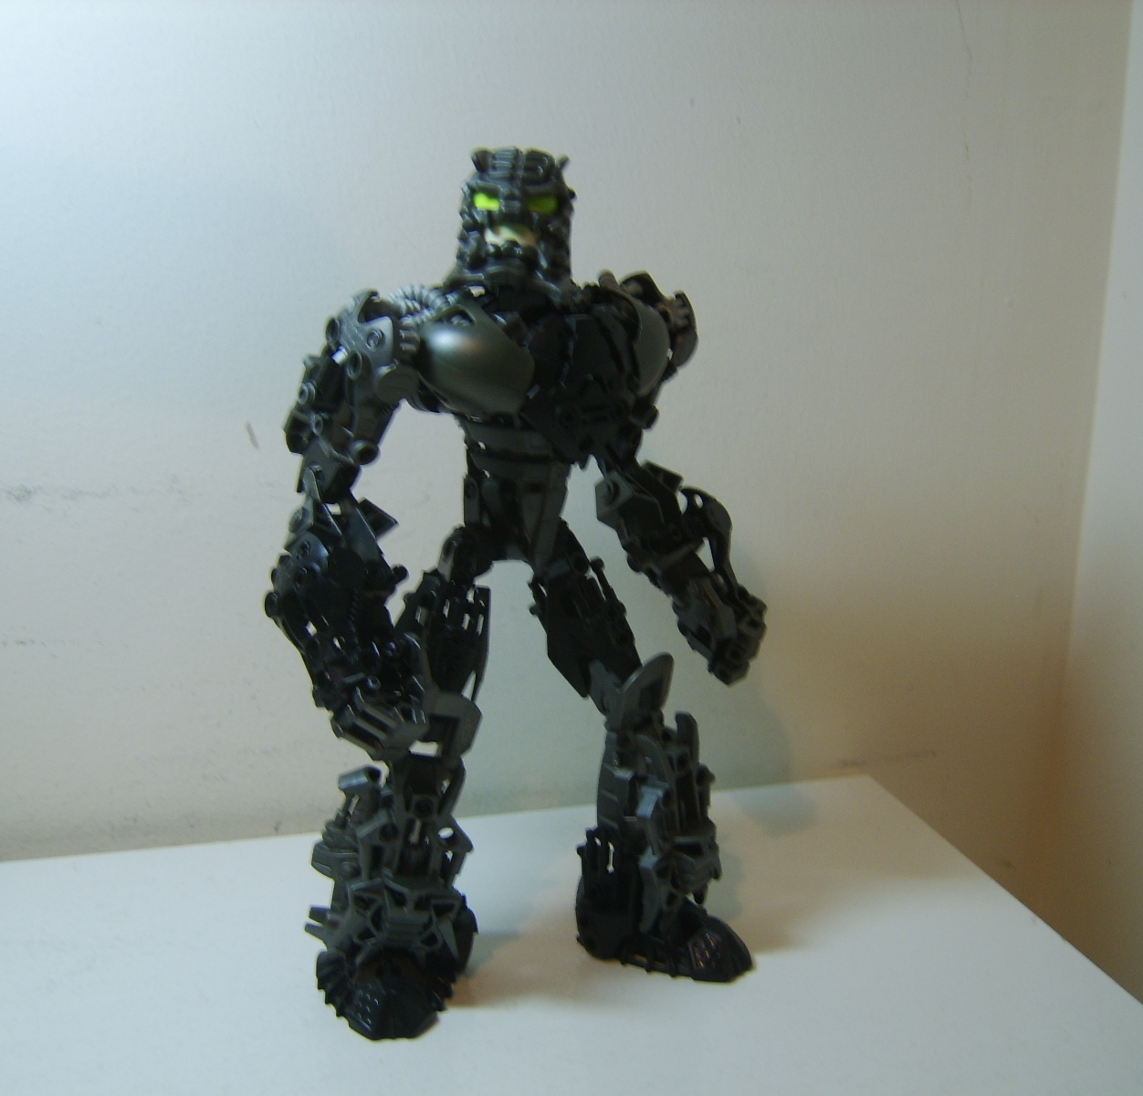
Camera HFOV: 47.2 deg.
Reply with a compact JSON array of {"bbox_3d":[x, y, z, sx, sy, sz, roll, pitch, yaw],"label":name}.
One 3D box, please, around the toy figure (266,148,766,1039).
[{"bbox_3d":[-0.016,0.013,0.422,0.148,0.272,0.078,-7,15,-31],"label":"toy figure"}]

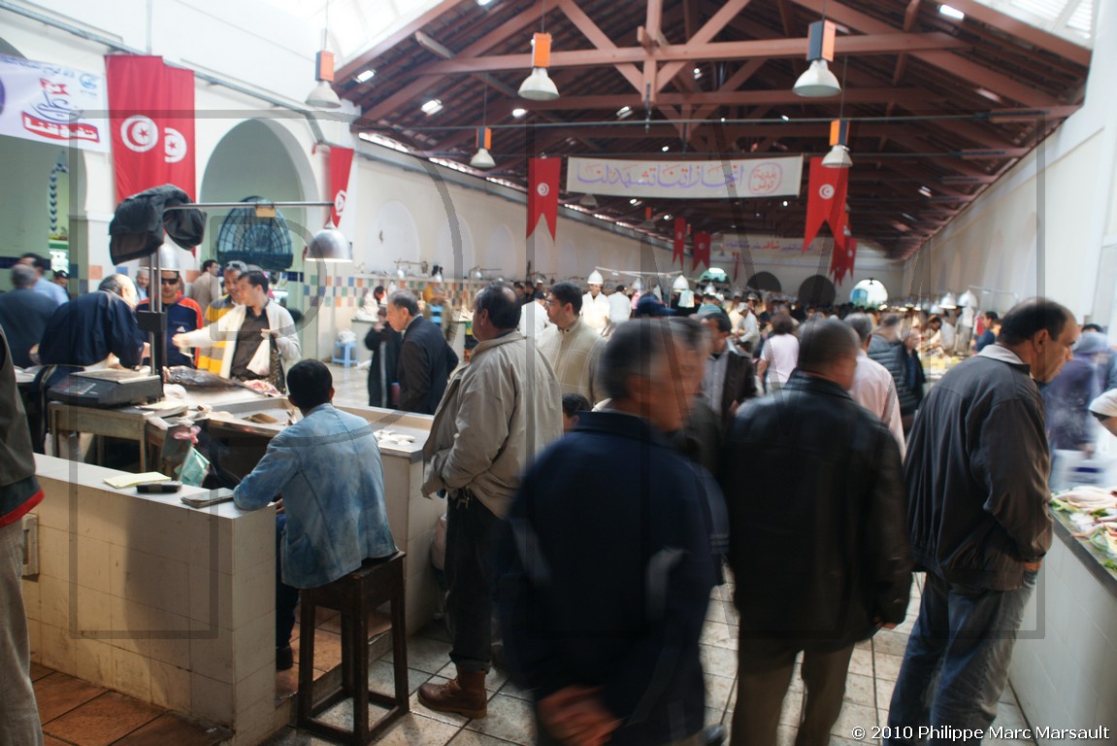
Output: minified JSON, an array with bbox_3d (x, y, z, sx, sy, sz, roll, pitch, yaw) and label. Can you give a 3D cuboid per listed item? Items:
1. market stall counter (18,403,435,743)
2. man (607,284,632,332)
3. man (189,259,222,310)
[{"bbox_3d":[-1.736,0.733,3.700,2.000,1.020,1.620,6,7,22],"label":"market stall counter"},{"bbox_3d":[1.035,-0.683,13.204,0.480,1.739,0.310,5,7,17],"label":"man"},{"bbox_3d":[-4.771,-0.638,10.053,0.500,1.750,0.330,7,7,27],"label":"man"}]

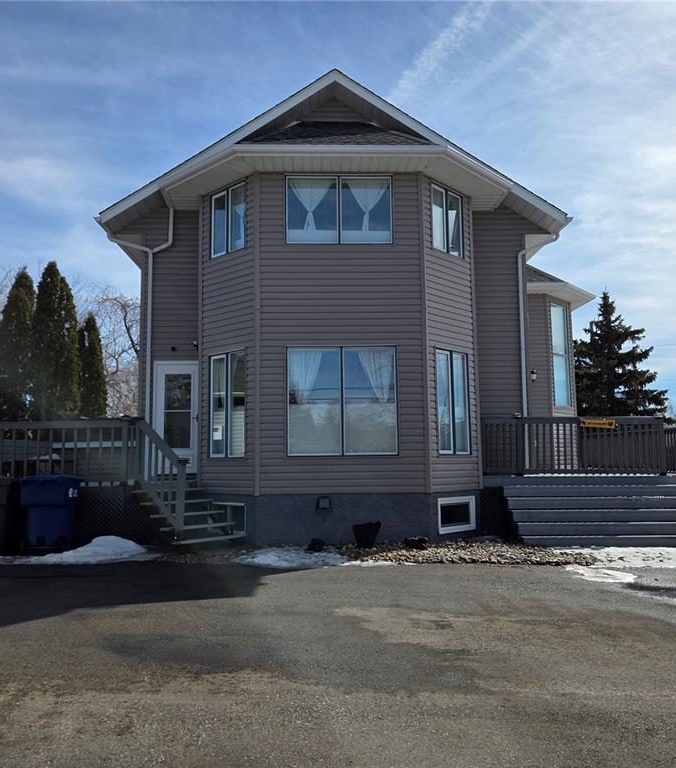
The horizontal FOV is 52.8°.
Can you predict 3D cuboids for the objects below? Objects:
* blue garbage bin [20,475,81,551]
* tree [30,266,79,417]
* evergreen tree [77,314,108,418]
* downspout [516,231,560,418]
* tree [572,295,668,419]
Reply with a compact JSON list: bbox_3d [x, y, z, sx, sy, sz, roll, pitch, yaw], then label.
[{"bbox_3d":[-4.407,1.980,10.468,0.660,1.120,0.740,0,-7,-10],"label":"blue garbage bin"},{"bbox_3d":[-7.720,0.035,18.630,1.500,7.000,1.500,-1,-7,0],"label":"tree"},{"bbox_3d":[-7.111,0.816,19.344,1.100,5.700,1.100,-1,-7,0],"label":"evergreen tree"},{"bbox_3d":[3.843,-0.630,12.752,0.800,4.500,0.400,0,-7,-2],"label":"downspout"},{"bbox_3d":[11.003,0.200,27.143,5.000,8.200,5.000,-1,-7,0],"label":"tree"}]

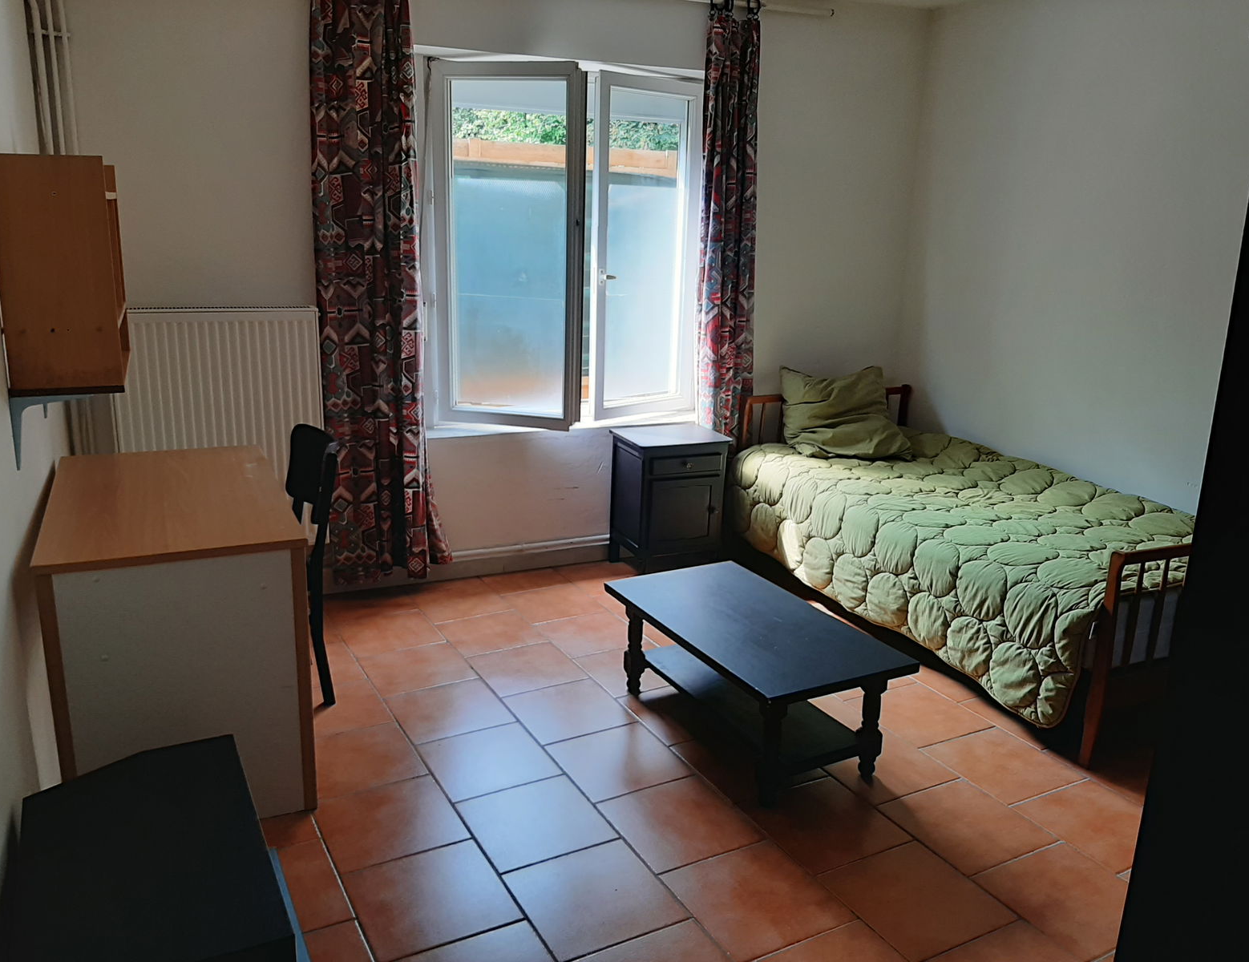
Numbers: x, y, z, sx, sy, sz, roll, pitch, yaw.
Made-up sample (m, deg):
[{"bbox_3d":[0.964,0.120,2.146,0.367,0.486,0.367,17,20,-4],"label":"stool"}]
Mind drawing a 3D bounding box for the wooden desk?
[{"bbox_3d":[-1.284,0.393,2.777,0.575,0.740,1.095,-5,16,-26],"label":"wooden desk"}]

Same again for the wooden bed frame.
[{"bbox_3d":[1.401,0.193,3.859,0.993,0.776,2.102,-4,15,-23],"label":"wooden bed frame"}]

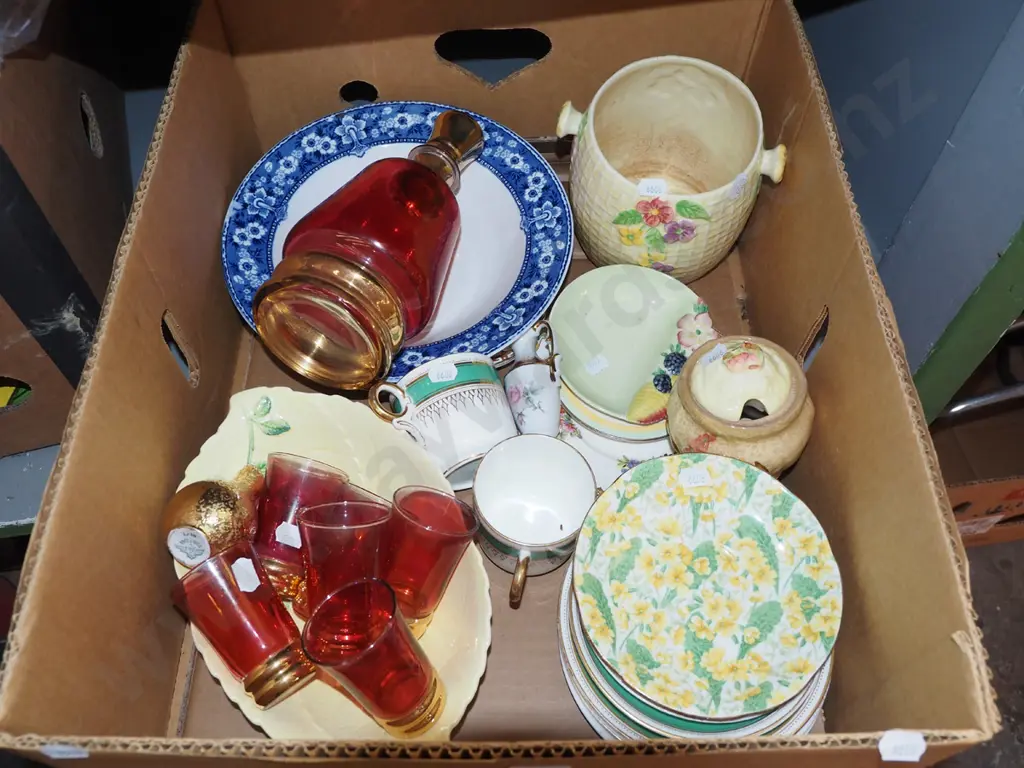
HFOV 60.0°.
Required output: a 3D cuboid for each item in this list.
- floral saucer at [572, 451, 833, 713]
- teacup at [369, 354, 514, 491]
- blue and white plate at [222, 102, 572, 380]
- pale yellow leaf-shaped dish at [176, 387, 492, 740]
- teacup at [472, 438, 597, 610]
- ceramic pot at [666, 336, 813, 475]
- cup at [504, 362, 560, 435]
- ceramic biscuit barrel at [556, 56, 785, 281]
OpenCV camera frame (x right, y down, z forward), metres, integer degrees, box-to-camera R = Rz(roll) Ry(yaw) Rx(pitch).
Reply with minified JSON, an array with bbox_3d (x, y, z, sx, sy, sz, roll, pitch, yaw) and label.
[{"bbox_3d":[0.118,0.122,0.545,0.162,0.020,0.162,0,63,0],"label":"floral saucer"},{"bbox_3d":[-0.044,0.029,0.579,0.100,0.075,0.067,-8,63,-40],"label":"teacup"},{"bbox_3d":[-0.083,-0.108,0.655,0.253,0.026,0.253,0,60,0],"label":"blue and white plate"},{"bbox_3d":[-0.112,0.111,0.558,0.180,0.047,0.265,-24,62,-14],"label":"pale yellow leaf-shaped dish"},{"bbox_3d":[0.012,0.095,0.581,0.078,0.061,0.109,9,58,5],"label":"teacup"},{"bbox_3d":[0.158,0.015,0.614,0.100,0.092,0.100,-5,55,8],"label":"ceramic pot"},{"bbox_3d":[0.021,0.022,0.615,0.048,0.040,0.060,-4,62,-2],"label":"cup"},{"bbox_3d":[0.113,-0.152,0.663,0.164,0.130,0.140,14,68,7],"label":"ceramic biscuit barrel"}]

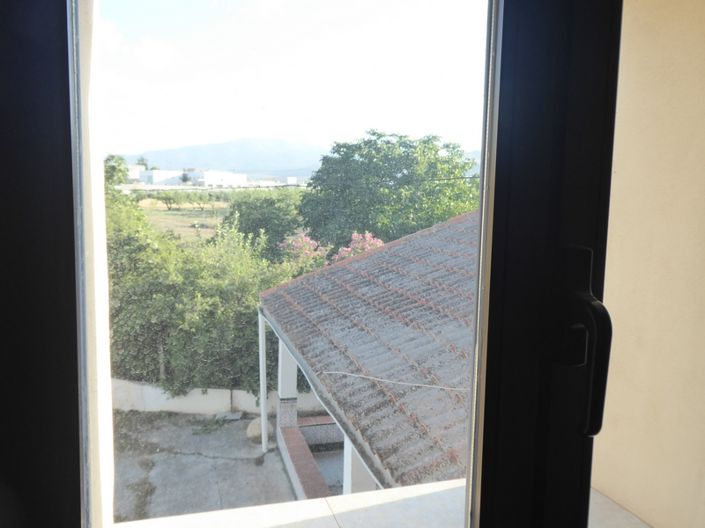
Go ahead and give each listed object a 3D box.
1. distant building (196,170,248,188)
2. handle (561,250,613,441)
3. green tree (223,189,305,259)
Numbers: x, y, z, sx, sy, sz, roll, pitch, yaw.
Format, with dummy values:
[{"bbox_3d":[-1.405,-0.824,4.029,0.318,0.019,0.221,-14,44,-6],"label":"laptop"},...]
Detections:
[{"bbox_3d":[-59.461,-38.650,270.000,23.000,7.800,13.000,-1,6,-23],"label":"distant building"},{"bbox_3d":[0.235,0.077,0.590,0.028,0.180,0.050,-1,6,-17],"label":"handle"},{"bbox_3d":[-4.523,-1.855,30.000,4.200,4.100,4.200,0,6,-9],"label":"green tree"}]

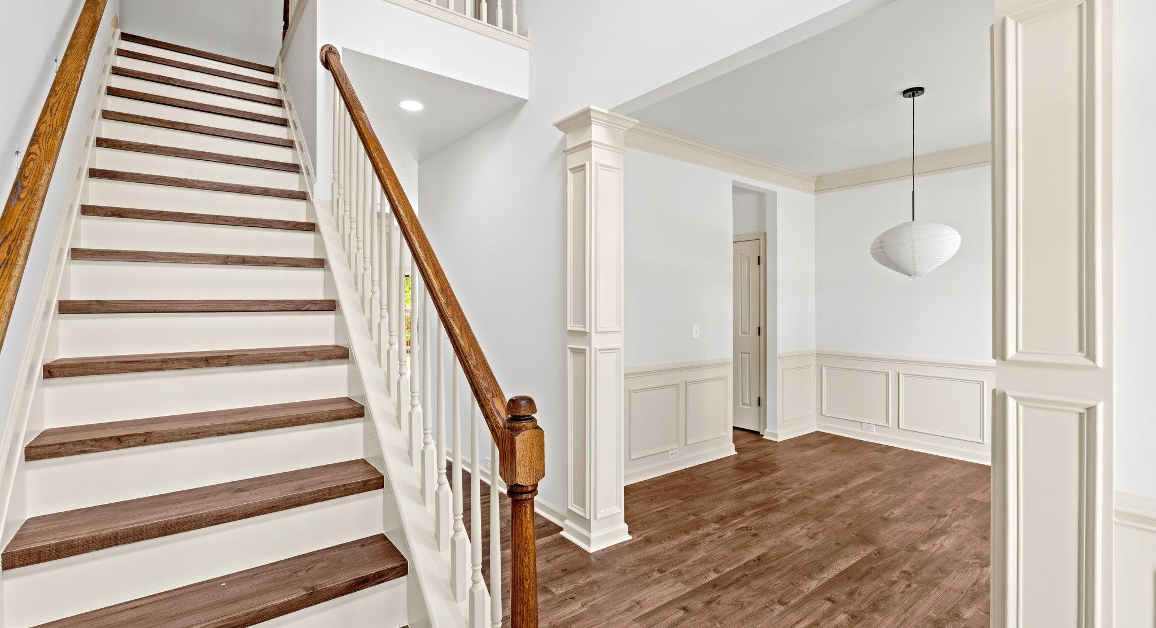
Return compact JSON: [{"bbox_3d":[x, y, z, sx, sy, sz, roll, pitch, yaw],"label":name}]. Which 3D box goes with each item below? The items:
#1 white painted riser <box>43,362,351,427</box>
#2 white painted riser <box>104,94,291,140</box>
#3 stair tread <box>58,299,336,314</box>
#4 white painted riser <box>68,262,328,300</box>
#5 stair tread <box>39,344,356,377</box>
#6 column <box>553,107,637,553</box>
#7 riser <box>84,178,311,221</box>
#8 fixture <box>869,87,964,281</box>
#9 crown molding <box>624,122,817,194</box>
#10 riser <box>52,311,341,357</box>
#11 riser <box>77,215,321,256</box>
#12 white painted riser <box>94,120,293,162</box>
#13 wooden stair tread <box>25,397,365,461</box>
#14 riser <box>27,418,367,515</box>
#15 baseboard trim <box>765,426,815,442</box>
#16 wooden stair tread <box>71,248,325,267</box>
[{"bbox_3d":[-1.261,0.263,1.803,0.848,0.153,0.020,-1,1,-37],"label":"white painted riser"},{"bbox_3d":[-2.259,-1.141,3.117,0.872,0.157,0.020,-1,1,-36],"label":"white painted riser"},{"bbox_3d":[-1.454,-0.032,2.056,0.848,0.042,0.245,-1,1,-37],"label":"stair tread"},{"bbox_3d":[-1.566,-0.135,2.208,0.872,0.157,0.020,-1,1,-36],"label":"white painted riser"},{"bbox_3d":[-1.319,0.165,1.878,0.848,0.042,0.245,-1,1,-37],"label":"stair tread"},{"bbox_3d":[0.111,0.095,3.029,0.355,2.437,0.355,-1,1,-37],"label":"column"},{"bbox_3d":[-1.802,-0.524,2.513,0.848,0.153,0.020,-1,1,-37],"label":"riser"},{"bbox_3d":[2.166,-0.835,3.303,0.500,1.199,0.500,-1,2,-37],"label":"fixture"},{"bbox_3d":[1.348,-1.360,4.590,3.090,0.165,0.090,-1,1,-37],"label":"crown molding"},{"bbox_3d":[-1.396,0.066,1.980,0.848,0.153,0.020,-1,1,-37],"label":"riser"},{"bbox_3d":[-1.704,-0.336,2.389,0.872,0.157,0.020,-1,1,-36],"label":"riser"},{"bbox_3d":[-2.121,-0.940,2.935,0.872,0.157,0.020,-1,1,-36],"label":"white painted riser"},{"bbox_3d":[-1.184,0.361,1.701,0.848,0.042,0.245,-1,1,-37],"label":"wooden stair tread"},{"bbox_3d":[-1.126,0.459,1.625,0.848,0.153,0.020,-1,1,-37],"label":"riser"},{"bbox_3d":[2.222,1.214,5.350,0.710,0.090,0.180,-1,2,-37],"label":"baseboard trim"},{"bbox_3d":[-1.628,-0.235,2.289,0.872,0.043,0.250,-1,1,-36],"label":"wooden stair tread"}]

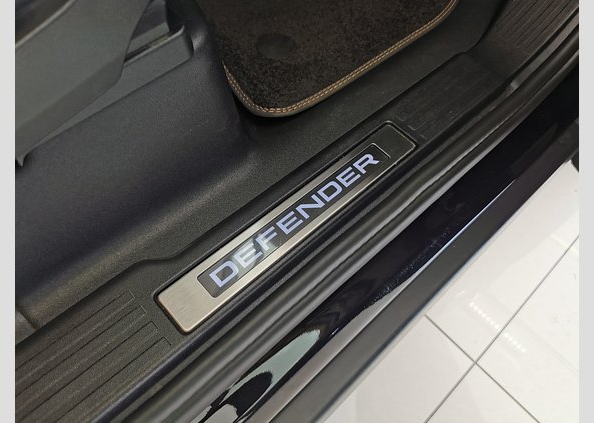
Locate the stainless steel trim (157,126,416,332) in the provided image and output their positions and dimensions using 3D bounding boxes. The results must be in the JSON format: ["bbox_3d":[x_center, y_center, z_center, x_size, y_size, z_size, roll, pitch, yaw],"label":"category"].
[{"bbox_3d":[0.008,0.003,0.653,0.395,0.008,0.050,-38,73,-28],"label":"stainless steel trim"}]

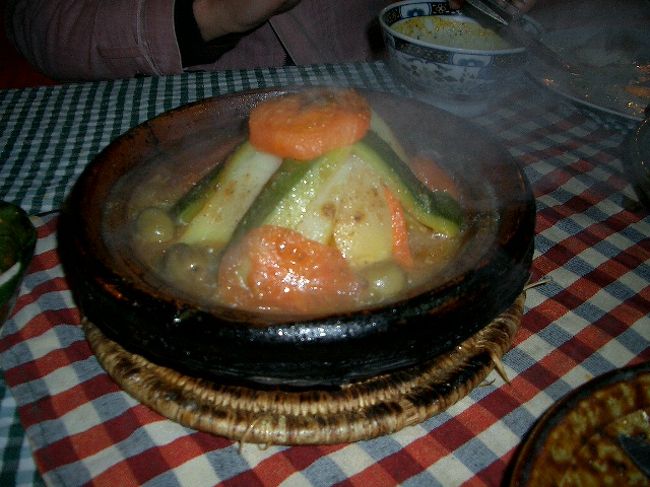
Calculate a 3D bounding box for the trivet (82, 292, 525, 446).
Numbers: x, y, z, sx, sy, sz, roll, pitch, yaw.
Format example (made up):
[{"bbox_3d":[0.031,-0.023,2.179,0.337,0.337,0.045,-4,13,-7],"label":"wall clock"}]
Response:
[{"bbox_3d":[-0.013,0.010,0.428,0.279,0.017,0.279,-2,38,0],"label":"trivet"}]

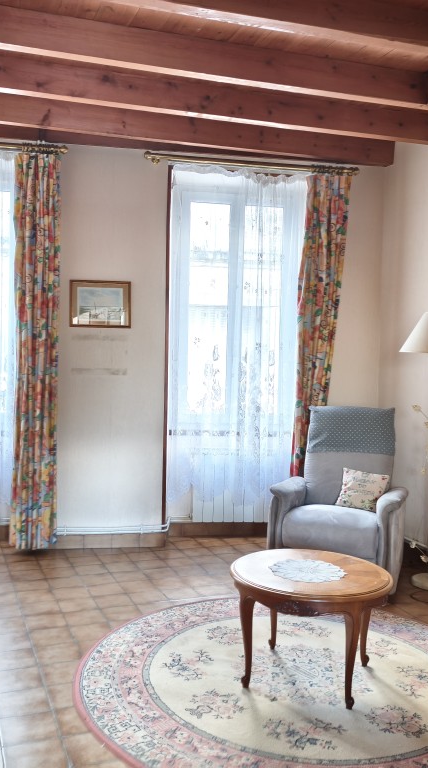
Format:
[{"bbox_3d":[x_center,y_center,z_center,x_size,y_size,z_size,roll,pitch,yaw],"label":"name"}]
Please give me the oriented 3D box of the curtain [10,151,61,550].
[{"bbox_3d":[-1.240,-0.211,4.732,0.320,2.763,0.150,1,2,-12],"label":"curtain"}]

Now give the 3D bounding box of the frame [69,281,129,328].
[{"bbox_3d":[-0.817,-0.573,4.913,0.431,0.333,0.025,1,2,-12],"label":"frame"}]

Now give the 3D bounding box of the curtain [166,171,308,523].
[{"bbox_3d":[0.205,-0.280,5.273,1.150,2.732,0.200,1,2,-12],"label":"curtain"}]

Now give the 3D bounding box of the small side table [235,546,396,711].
[{"bbox_3d":[0.419,1.071,3.048,0.695,0.485,0.599,2,3,21],"label":"small side table"}]

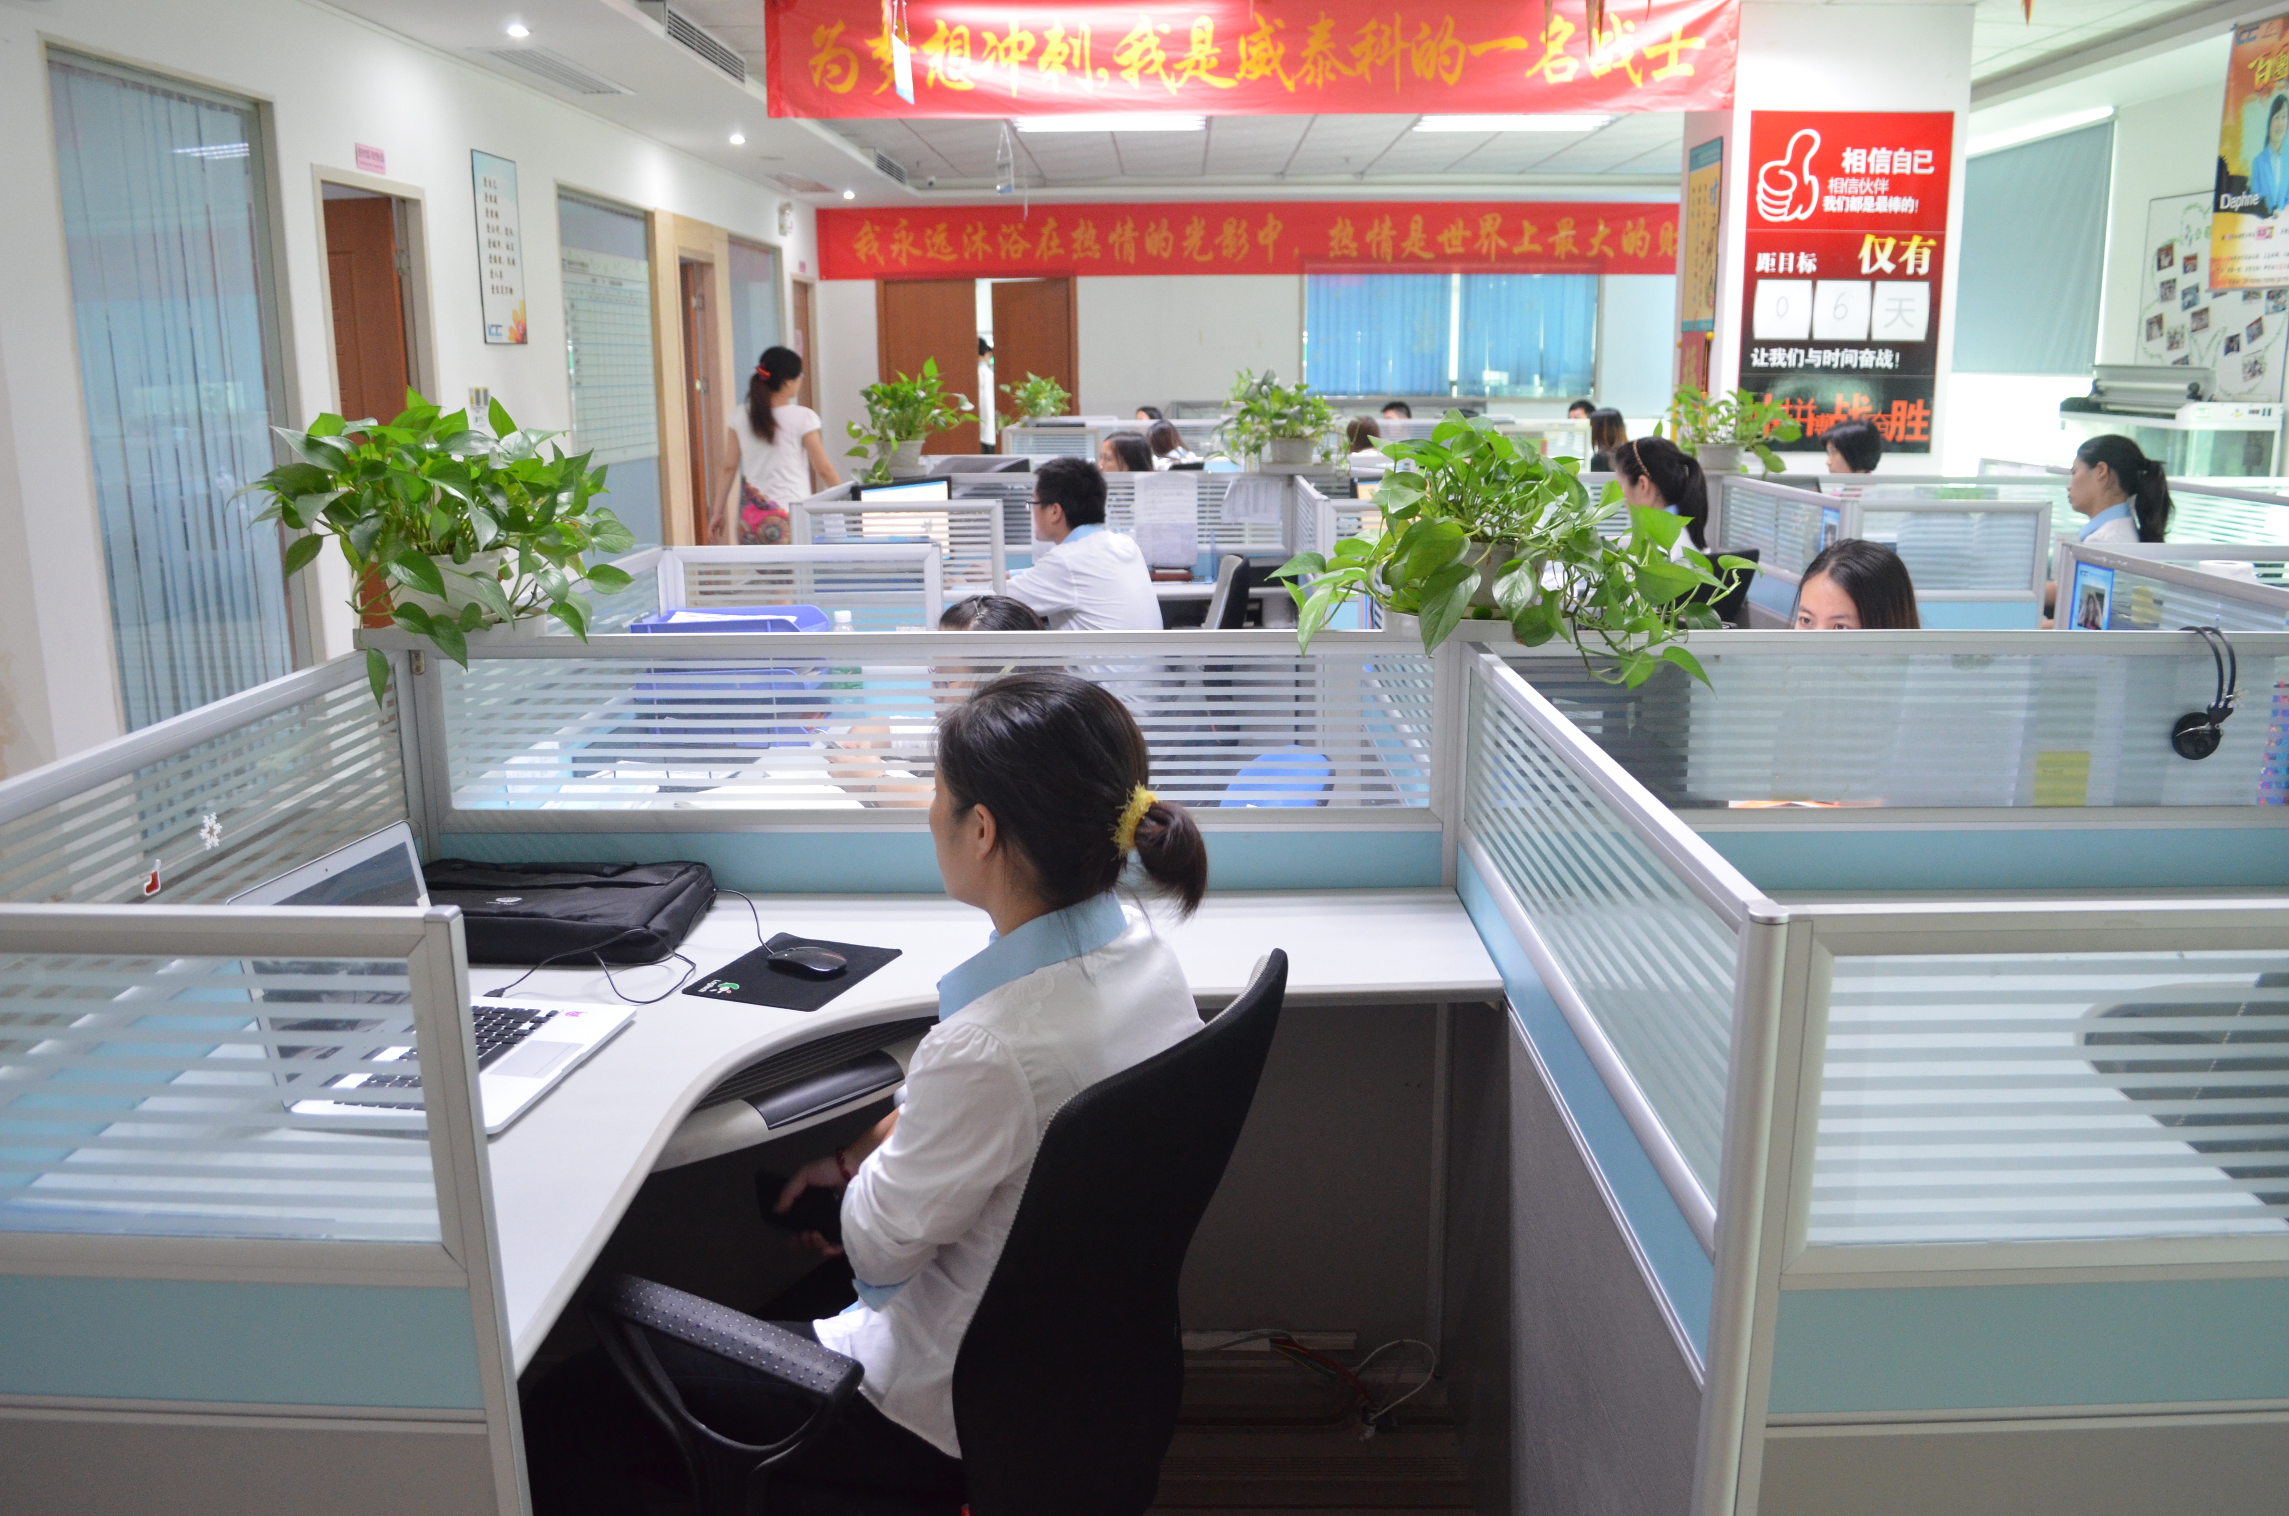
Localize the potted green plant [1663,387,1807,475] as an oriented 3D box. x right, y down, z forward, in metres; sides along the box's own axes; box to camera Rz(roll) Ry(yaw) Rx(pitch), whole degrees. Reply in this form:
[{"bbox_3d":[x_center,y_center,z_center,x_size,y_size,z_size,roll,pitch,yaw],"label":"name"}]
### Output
[{"bbox_3d":[1.957,-1.095,5.706,0.466,0.281,0.400,0,13,0],"label":"potted green plant"}]

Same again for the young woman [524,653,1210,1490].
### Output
[{"bbox_3d":[-0.265,0.502,1.742,0.660,1.190,0.540,7,15,28],"label":"young woman"}]

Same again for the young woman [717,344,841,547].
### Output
[{"bbox_3d":[-1.642,-1.089,7.769,0.520,1.547,0.400,3,14,13],"label":"young woman"}]

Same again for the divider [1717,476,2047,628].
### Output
[{"bbox_3d":[2.046,-0.216,5.023,0.580,1.150,1.000,0,13,1],"label":"divider"}]

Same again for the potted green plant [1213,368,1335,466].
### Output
[{"bbox_3d":[0.446,-1.152,5.817,0.413,0.328,0.380,0,13,0],"label":"potted green plant"}]

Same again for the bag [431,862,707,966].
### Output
[{"bbox_3d":[-0.785,0.192,2.268,0.410,0.085,0.280,0,13,1],"label":"bag"}]

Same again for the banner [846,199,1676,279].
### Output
[{"bbox_3d":[1.150,-4.084,13.517,7.431,0.560,0.040,0,13,0],"label":"banner"}]

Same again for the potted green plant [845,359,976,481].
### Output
[{"bbox_3d":[-0.775,-1.112,5.660,0.420,0.410,0.380,0,13,1],"label":"potted green plant"}]

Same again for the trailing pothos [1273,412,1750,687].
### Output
[{"bbox_3d":[0.475,-0.274,2.213,0.550,0.310,0.440,0,13,1],"label":"trailing pothos"}]

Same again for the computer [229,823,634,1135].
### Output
[{"bbox_3d":[-0.730,0.222,1.799,0.269,0.234,0.315,2,13,9],"label":"computer"}]

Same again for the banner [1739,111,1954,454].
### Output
[{"bbox_3d":[2.548,-1.712,6.218,0.720,1.210,0.020,0,13,1],"label":"banner"}]

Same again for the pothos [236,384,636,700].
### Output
[{"bbox_3d":[-0.974,-0.288,2.374,0.501,0.416,0.440,0,13,0],"label":"pothos"}]

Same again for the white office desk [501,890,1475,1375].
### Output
[{"bbox_3d":[-0.300,0.701,1.914,1.460,0.775,1.183,0,13,1],"label":"white office desk"}]

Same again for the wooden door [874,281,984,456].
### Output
[{"bbox_3d":[-1.730,-2.814,13.857,0.834,2.130,0.060,0,13,0],"label":"wooden door"}]

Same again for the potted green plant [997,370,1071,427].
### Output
[{"bbox_3d":[-0.680,-2.233,10.678,0.457,0.349,0.420,0,13,0],"label":"potted green plant"}]

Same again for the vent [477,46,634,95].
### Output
[{"bbox_3d":[-2.305,-2.692,6.723,0.250,0.040,1.153,0,13,1],"label":"vent"}]

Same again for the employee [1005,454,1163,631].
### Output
[{"bbox_3d":[-0.194,-0.285,5.101,0.680,1.209,0.500,4,14,16],"label":"employee"}]

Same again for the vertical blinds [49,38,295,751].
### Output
[{"bbox_3d":[-2.617,-0.797,4.820,0.080,2.020,1.000,0,13,1],"label":"vertical blinds"}]

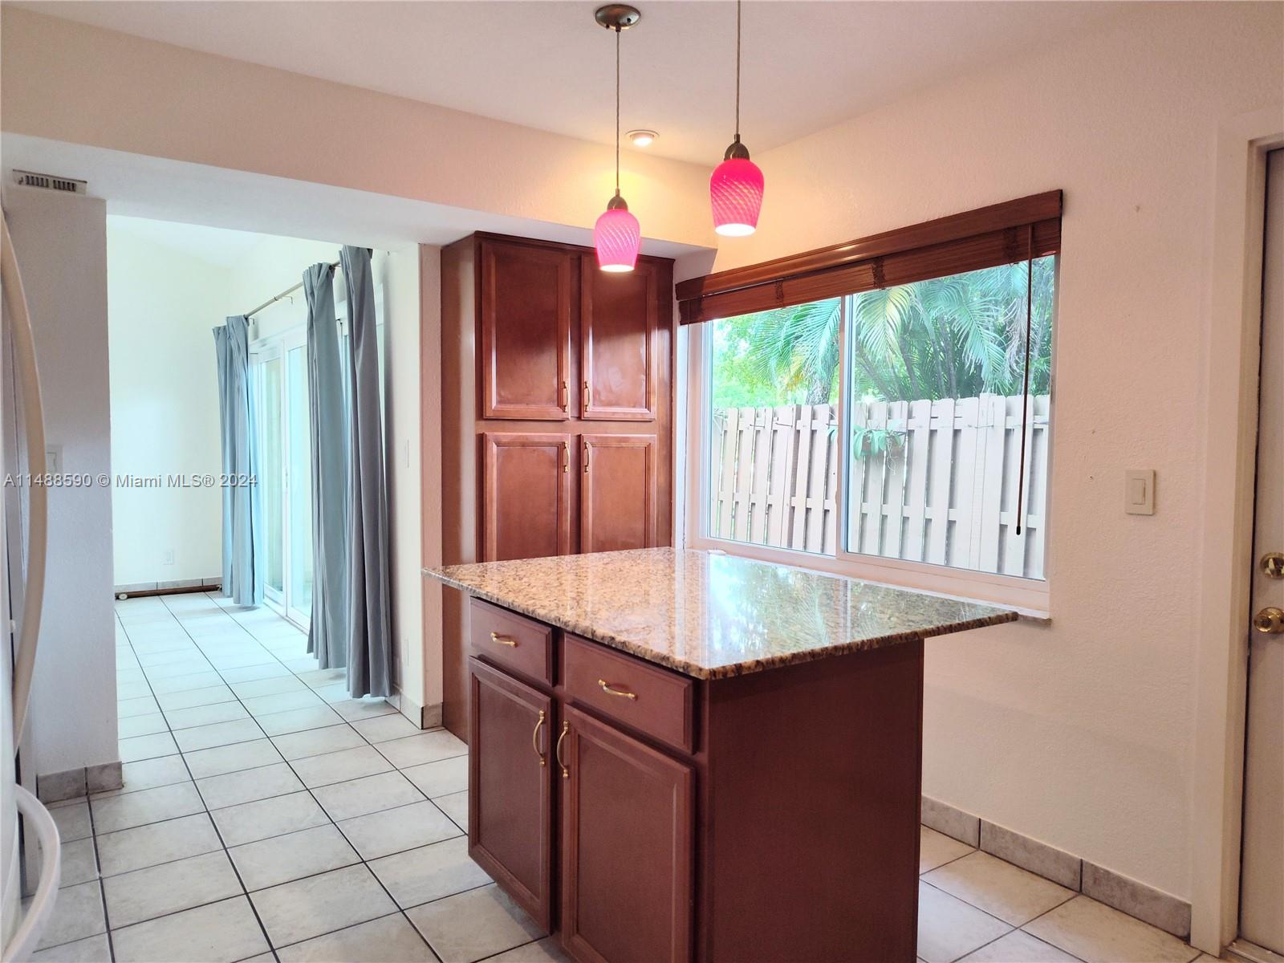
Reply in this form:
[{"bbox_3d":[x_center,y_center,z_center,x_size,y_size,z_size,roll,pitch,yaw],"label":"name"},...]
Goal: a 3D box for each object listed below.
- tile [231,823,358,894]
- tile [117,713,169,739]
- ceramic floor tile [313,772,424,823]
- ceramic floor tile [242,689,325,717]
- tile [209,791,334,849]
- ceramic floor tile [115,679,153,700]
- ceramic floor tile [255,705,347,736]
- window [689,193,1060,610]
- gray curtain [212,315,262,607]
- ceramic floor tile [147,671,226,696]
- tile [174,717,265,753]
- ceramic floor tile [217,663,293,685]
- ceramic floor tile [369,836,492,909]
[{"bbox_3d":[-1.071,1.157,2.629,0.325,0.010,0.325,-1,3,-35],"label":"tile"},{"bbox_3d":[-2.297,1.095,3.786,0.325,0.010,0.325,-1,3,-35],"label":"tile"},{"bbox_3d":[-0.977,1.122,3.043,0.320,0.010,0.318,-1,3,-35],"label":"ceramic floor tile"},{"bbox_3d":[-1.762,1.090,4.191,0.328,0.010,0.328,-2,3,-35],"label":"ceramic floor tile"},{"bbox_3d":[-1.262,1.144,2.898,0.325,0.010,0.325,-1,3,-35],"label":"tile"},{"bbox_3d":[-2.627,1.050,4.239,0.320,0.010,0.318,-1,3,-35],"label":"ceramic floor tile"},{"bbox_3d":[-1.566,1.100,3.899,0.325,0.010,0.325,-1,3,-35],"label":"ceramic floor tile"},{"bbox_3d":[0.733,-0.257,3.266,0.099,1.245,1.781,-1,3,-35],"label":"window"},{"bbox_3d":[-3.172,-0.167,6.698,0.182,2.204,0.761,-1,3,-35],"label":"gray curtain"},{"bbox_3d":[-2.361,1.046,4.428,0.320,0.010,0.318,-1,3,-35],"label":"ceramic floor tile"},{"bbox_3d":[-1.842,1.109,3.729,0.328,0.010,0.328,-2,3,-35],"label":"tile"},{"bbox_3d":[-2.095,1.041,4.617,0.320,0.010,0.318,-1,3,-35],"label":"ceramic floor tile"},{"bbox_3d":[-0.615,1.173,2.564,0.328,0.010,0.328,-2,3,-35],"label":"ceramic floor tile"}]

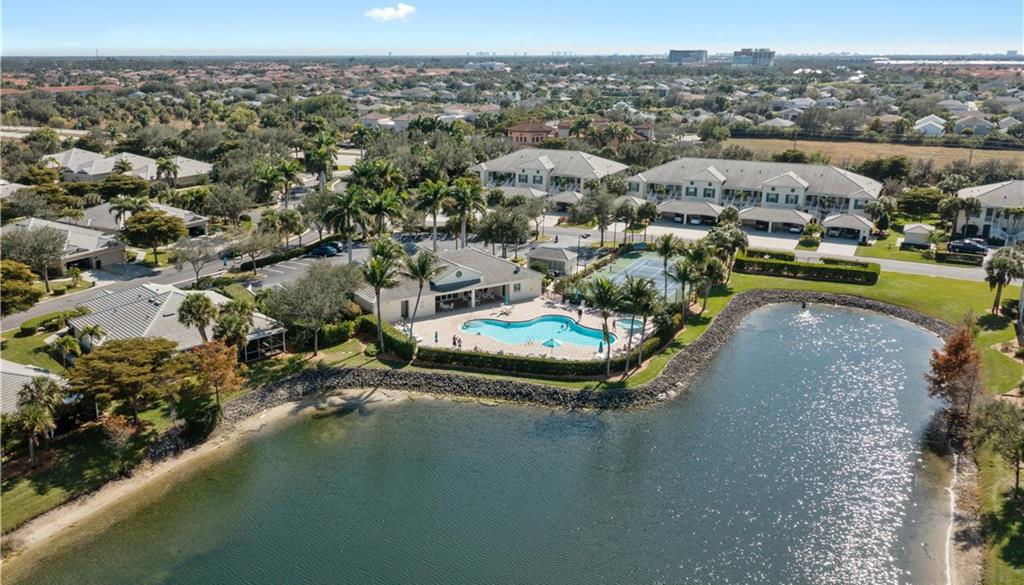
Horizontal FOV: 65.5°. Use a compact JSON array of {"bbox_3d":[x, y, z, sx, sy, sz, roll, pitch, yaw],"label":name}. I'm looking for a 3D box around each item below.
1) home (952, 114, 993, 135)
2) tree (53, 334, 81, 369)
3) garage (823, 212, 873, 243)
[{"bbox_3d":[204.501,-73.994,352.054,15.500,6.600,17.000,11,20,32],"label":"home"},{"bbox_3d":[-48.660,6.560,87.230,3.100,4.040,3.100,0,17,0],"label":"tree"},{"bbox_3d":[63.522,-12.491,150.423,8.300,4.200,7.000,8,19,26],"label":"garage"}]

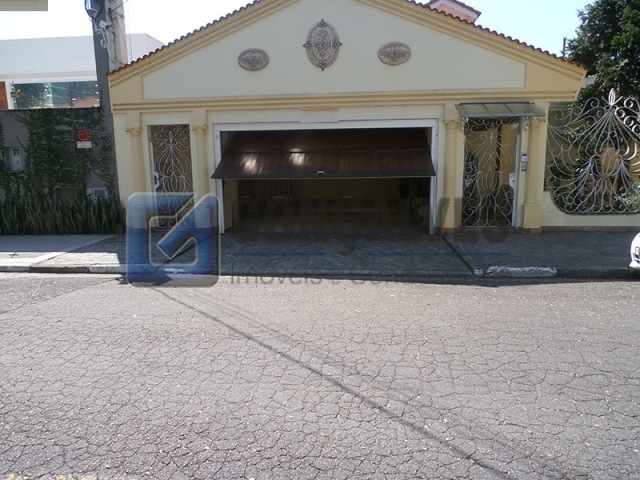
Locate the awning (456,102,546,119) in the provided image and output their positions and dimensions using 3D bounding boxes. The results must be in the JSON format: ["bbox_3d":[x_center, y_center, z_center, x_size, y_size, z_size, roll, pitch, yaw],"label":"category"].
[{"bbox_3d":[3.386,-2.448,8.362,1.493,0.347,0.640,0,10,6],"label":"awning"}]

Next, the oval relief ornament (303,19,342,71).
[{"bbox_3d":[0.058,-3.850,8.783,0.796,0.980,0.080,0,10,6],"label":"oval relief ornament"}]

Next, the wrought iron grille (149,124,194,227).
[{"bbox_3d":[-3.277,-1.397,9.842,0.929,2.242,0.060,0,10,6],"label":"wrought iron grille"}]

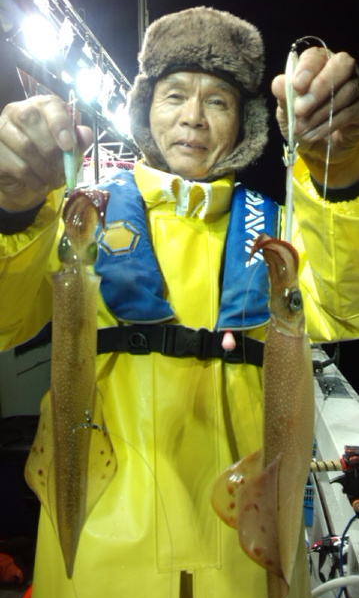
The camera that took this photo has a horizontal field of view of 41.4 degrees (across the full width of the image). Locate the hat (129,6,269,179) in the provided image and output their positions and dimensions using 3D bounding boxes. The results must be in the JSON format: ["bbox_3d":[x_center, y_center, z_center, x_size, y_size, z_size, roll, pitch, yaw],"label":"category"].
[{"bbox_3d":[0.032,-0.343,0.820,0.230,0.270,0.250,5,13,2],"label":"hat"}]

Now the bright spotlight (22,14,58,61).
[{"bbox_3d":[-0.776,-1.460,2.650,0.190,0.265,0.190,-3,6,-14],"label":"bright spotlight"}]

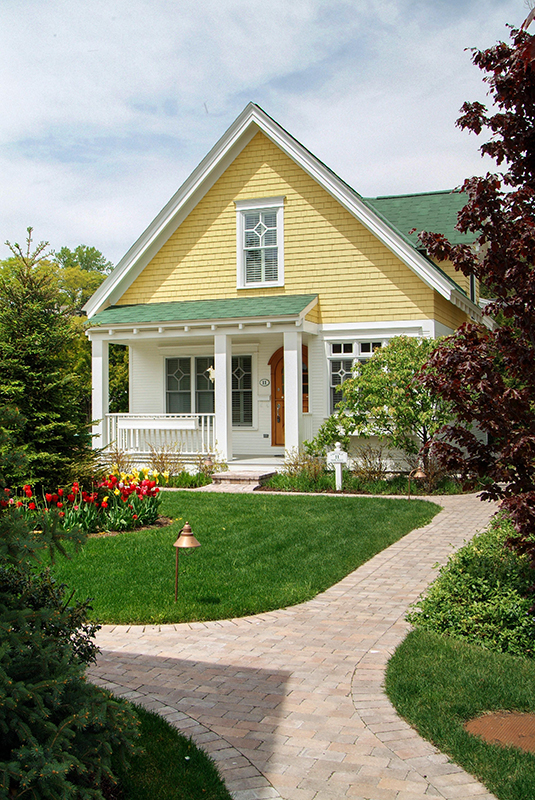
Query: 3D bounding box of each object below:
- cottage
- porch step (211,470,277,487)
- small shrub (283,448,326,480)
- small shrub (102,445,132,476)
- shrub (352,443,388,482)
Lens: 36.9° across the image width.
[{"bbox_3d":[1.120,-2.350,20.600,8.500,7.850,10.000,-1,0,21],"label":"cottage"},{"bbox_3d":[-0.452,1.495,15.330,1.000,0.170,1.000,-1,0,21],"label":"porch step"},{"bbox_3d":[0.702,1.224,15.200,0.840,0.640,0.750,-1,0,21],"label":"small shrub"},{"bbox_3d":[-3.093,1.249,16.400,0.660,0.680,0.640,0,0,0],"label":"small shrub"},{"bbox_3d":[1.968,1.194,15.300,0.700,0.780,0.680,-1,0,21],"label":"shrub"}]

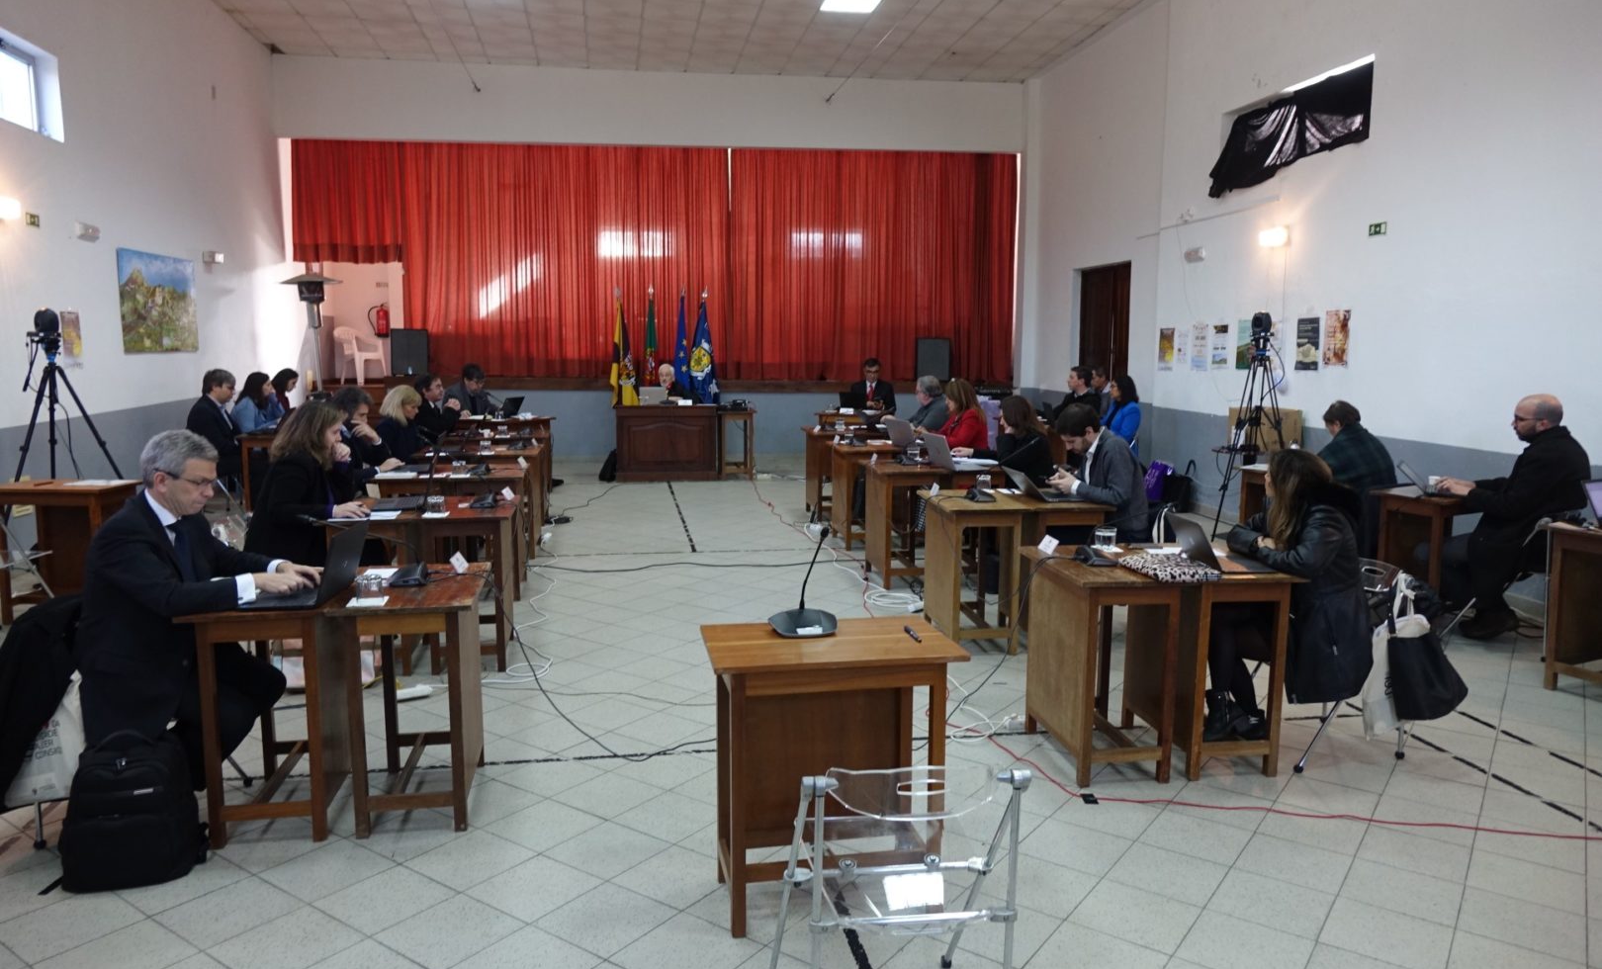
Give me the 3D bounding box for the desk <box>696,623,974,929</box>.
[{"bbox_3d":[0.077,0.831,3.075,0.690,0.775,0.440,-1,8,-10],"label":"desk"}]

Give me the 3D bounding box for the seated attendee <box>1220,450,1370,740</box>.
[{"bbox_3d":[1.956,0.453,4.244,0.690,1.210,0.500,-1,8,-10],"label":"seated attendee"}]

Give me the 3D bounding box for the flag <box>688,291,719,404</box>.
[{"bbox_3d":[-1.260,-1.748,13.781,0.404,1.491,0.250,-1,8,-10],"label":"flag"}]

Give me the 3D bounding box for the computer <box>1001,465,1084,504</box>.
[{"bbox_3d":[1.282,-0.007,5.645,0.360,0.185,0.335,-1,8,-9],"label":"computer"}]

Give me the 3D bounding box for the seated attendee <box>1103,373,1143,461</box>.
[{"bbox_3d":[2.887,-0.367,10.040,0.750,1.300,0.500,-2,8,-15],"label":"seated attendee"}]

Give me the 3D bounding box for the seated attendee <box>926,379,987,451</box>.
[{"bbox_3d":[1.238,-0.238,9.059,0.780,1.300,0.500,-1,8,-8],"label":"seated attendee"}]

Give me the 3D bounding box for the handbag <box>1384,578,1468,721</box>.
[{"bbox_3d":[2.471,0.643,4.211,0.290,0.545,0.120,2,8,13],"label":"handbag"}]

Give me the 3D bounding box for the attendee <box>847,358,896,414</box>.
[{"bbox_3d":[0.888,-0.842,13.339,0.550,1.410,0.780,-1,7,-7],"label":"attendee"}]

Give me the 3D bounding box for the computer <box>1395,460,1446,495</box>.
[{"bbox_3d":[3.652,-0.052,6.151,0.400,0.190,0.330,6,9,36],"label":"computer"}]

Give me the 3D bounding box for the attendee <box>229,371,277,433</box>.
[{"bbox_3d":[-4.679,-0.306,9.486,0.750,1.310,0.500,-1,8,-5],"label":"attendee"}]

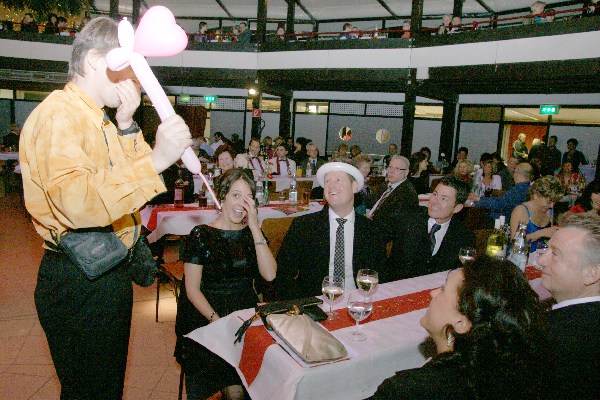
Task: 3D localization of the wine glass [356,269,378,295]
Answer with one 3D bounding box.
[{"bbox_3d":[0.281,0.378,1.670,0.087,0.168,0.087,4,8,0],"label":"wine glass"}]

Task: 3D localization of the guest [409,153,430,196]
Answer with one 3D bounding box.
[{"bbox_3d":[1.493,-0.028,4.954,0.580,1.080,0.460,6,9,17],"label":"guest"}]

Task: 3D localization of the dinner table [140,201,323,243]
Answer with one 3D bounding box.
[{"bbox_3d":[-0.411,0.437,4.024,2.000,0.750,0.540,-2,9,-32],"label":"dinner table"}]

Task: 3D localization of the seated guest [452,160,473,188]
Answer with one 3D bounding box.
[{"bbox_3d":[2.325,0.082,5.741,0.460,1.284,0.720,4,8,3],"label":"seated guest"}]

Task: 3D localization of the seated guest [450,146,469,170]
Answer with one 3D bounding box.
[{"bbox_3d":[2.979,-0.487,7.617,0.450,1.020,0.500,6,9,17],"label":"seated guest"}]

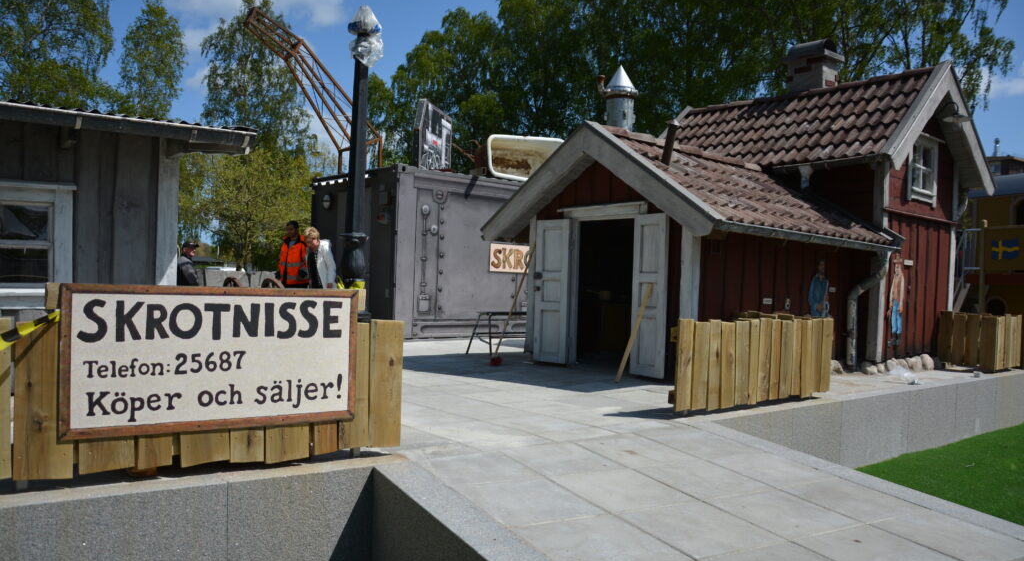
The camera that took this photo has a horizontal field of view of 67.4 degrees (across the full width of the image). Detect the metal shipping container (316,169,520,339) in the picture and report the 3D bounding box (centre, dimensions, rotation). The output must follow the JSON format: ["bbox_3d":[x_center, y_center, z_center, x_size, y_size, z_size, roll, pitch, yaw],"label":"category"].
[{"bbox_3d":[-0.294,-0.370,14.217,6.060,2.590,2.440,2,0,-43],"label":"metal shipping container"}]

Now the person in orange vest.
[{"bbox_3d":[-3.467,-0.058,12.100,0.540,1.776,0.360,2,0,9],"label":"person in orange vest"}]

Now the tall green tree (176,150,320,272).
[{"bbox_3d":[-8.904,-1.922,25.999,4.800,5.159,4.800,2,0,0],"label":"tall green tree"}]

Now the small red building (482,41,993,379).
[{"bbox_3d":[3.327,-1.384,11.255,7.411,4.840,4.480,2,0,-40],"label":"small red building"}]

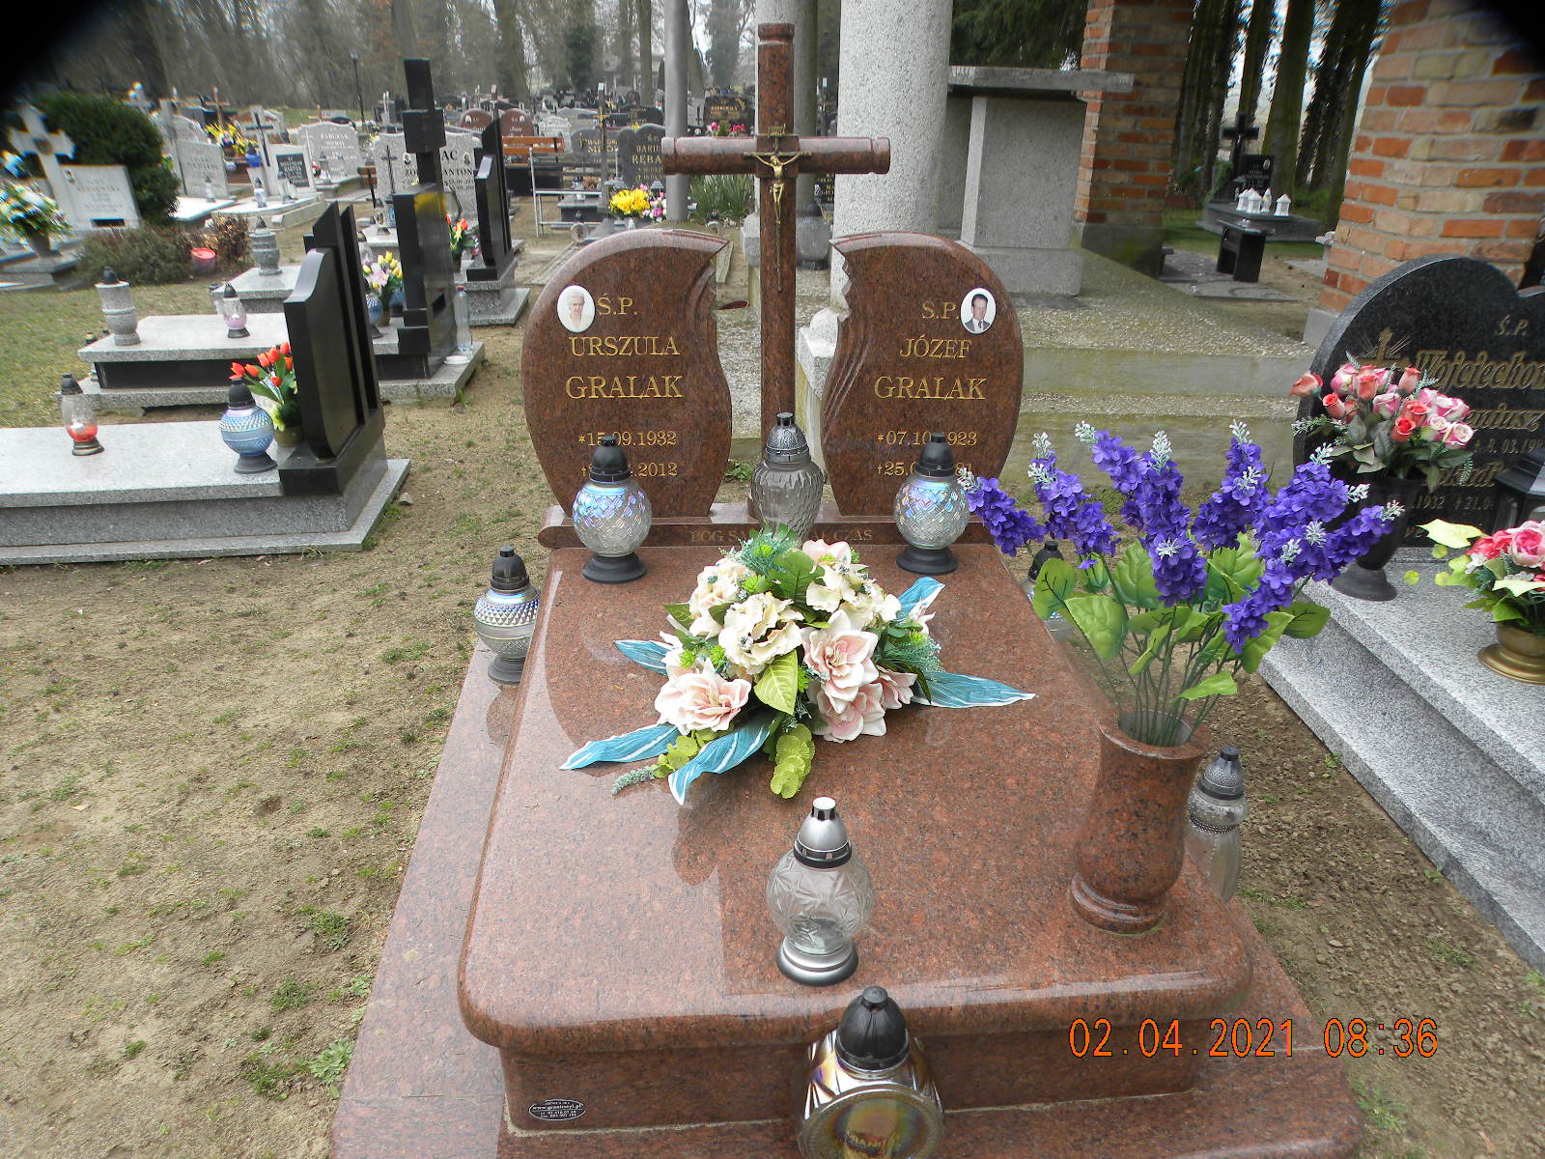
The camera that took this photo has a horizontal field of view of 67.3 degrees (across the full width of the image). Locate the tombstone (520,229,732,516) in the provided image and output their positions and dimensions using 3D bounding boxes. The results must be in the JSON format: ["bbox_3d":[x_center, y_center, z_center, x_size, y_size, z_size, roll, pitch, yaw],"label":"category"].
[{"bbox_3d":[-0.329,-0.464,2.667,0.470,0.649,0.092,-1,23,-4],"label":"tombstone"}]

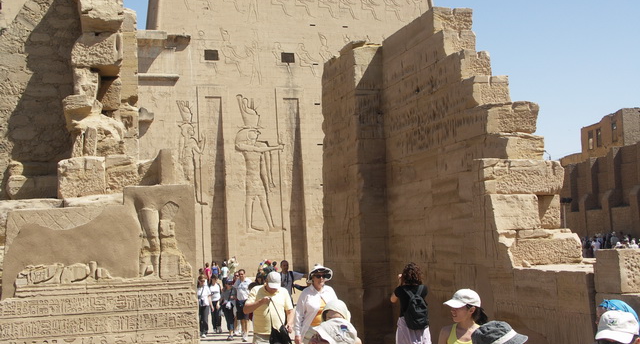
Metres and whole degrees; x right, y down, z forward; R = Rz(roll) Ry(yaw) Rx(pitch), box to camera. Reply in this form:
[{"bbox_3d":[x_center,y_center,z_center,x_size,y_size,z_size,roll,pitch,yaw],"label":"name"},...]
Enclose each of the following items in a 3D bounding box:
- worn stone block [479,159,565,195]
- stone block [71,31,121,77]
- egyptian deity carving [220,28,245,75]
[{"bbox_3d":[2.757,0.088,14.949,1.120,0.490,0.620,-1,-4,-15],"label":"worn stone block"},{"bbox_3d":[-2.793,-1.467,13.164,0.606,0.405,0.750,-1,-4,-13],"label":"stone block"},{"bbox_3d":[-8.341,-11.472,100.747,2.342,4.643,0.220,0,-9,-21],"label":"egyptian deity carving"}]

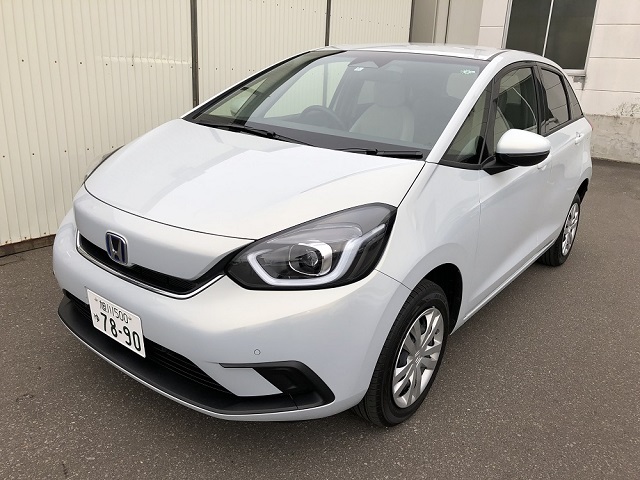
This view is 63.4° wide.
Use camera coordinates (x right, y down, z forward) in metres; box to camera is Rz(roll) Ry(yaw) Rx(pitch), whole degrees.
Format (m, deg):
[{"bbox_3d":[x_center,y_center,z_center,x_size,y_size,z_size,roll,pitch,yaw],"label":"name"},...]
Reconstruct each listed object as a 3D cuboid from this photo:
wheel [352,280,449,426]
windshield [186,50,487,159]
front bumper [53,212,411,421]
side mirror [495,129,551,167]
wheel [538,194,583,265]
[{"bbox_3d":[0.354,0.465,2.159,0.190,0.600,0.600,16,22,35],"label":"wheel"},{"bbox_3d":[0.073,-0.736,2.591,1.420,0.090,1.070,16,46,35],"label":"windshield"},{"bbox_3d":[-0.528,0.226,2.142,1.660,0.570,0.680,16,22,35],"label":"front bumper"},{"bbox_3d":[0.915,-0.418,2.341,0.225,0.160,0.135,16,22,35],"label":"side mirror"},{"bbox_3d":[1.899,-0.095,4.082,0.190,0.600,0.600,16,22,35],"label":"wheel"}]

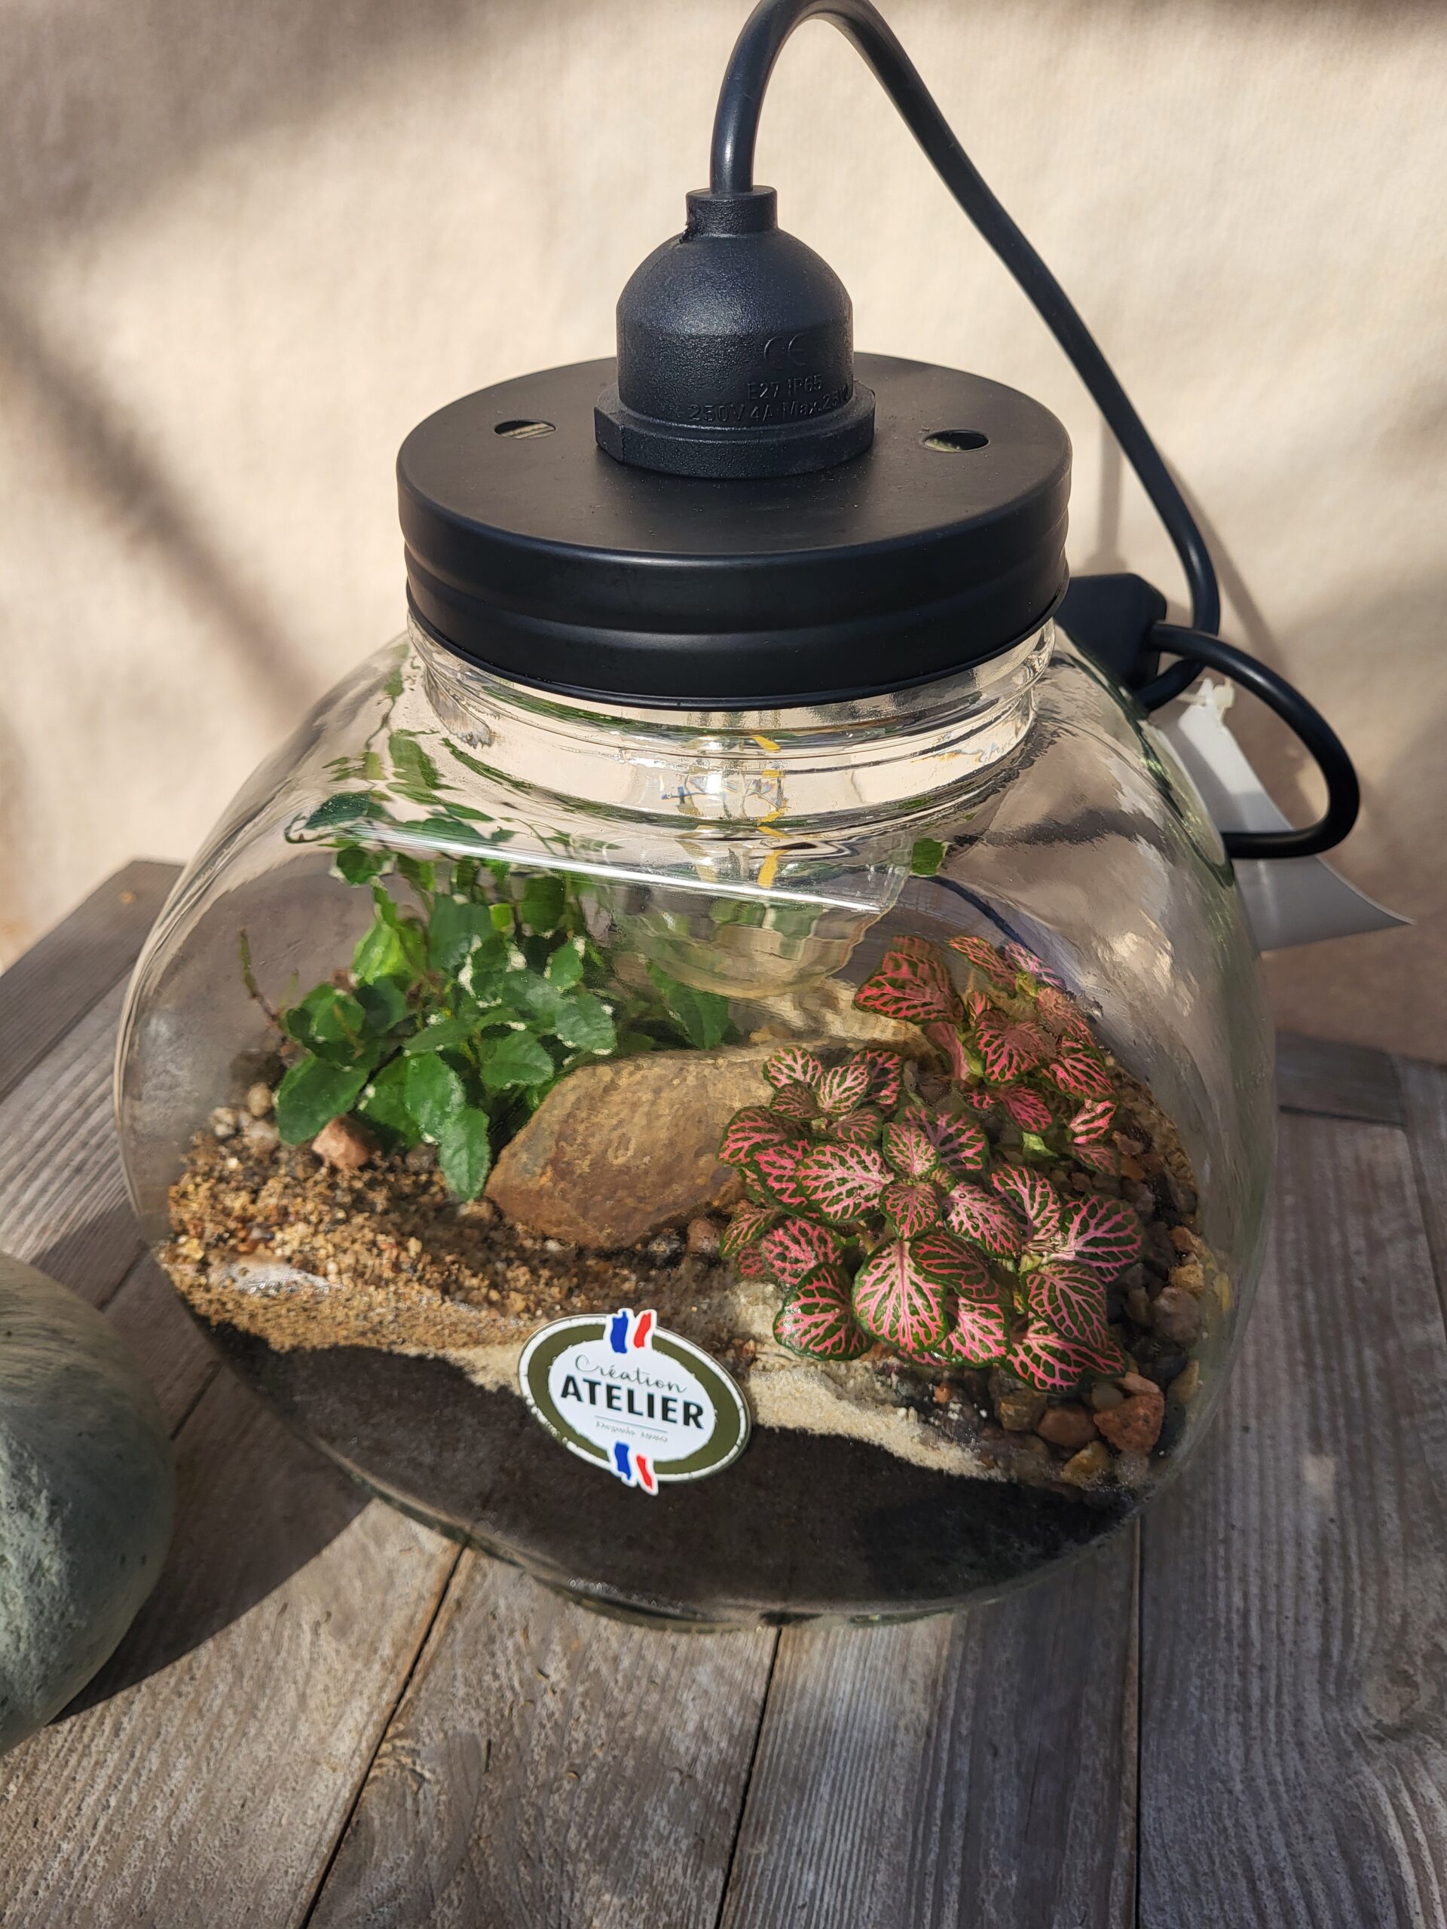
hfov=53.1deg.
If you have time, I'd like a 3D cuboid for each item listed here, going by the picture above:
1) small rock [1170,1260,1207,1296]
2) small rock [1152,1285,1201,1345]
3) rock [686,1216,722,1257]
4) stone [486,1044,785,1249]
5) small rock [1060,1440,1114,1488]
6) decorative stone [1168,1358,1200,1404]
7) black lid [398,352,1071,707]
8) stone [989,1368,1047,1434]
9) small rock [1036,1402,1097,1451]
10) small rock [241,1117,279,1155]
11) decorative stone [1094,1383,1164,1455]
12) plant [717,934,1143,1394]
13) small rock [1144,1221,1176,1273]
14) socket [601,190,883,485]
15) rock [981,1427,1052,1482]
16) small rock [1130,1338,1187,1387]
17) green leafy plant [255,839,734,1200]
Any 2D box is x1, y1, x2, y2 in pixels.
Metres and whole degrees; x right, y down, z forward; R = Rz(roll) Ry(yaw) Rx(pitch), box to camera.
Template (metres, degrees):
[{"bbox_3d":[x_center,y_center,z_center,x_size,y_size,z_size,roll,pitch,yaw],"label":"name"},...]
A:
[{"bbox_3d":[0.107,0.072,0.333,0.009,0.008,0.009,1,36,0],"label":"small rock"},{"bbox_3d":[0.102,0.079,0.326,0.011,0.011,0.013,1,36,0],"label":"small rock"},{"bbox_3d":[-0.004,0.062,0.329,0.008,0.008,0.009,1,36,0],"label":"rock"},{"bbox_3d":[-0.016,0.035,0.326,0.070,0.037,0.037,-2,36,0],"label":"stone"},{"bbox_3d":[0.072,0.099,0.288,0.011,0.008,0.009,-2,36,0],"label":"small rock"},{"bbox_3d":[0.100,0.091,0.315,0.009,0.009,0.011,1,36,0],"label":"decorative stone"},{"bbox_3d":[0.002,-0.085,0.266,0.120,0.025,0.120,-1,36,1],"label":"black lid"},{"bbox_3d":[0.063,0.094,0.312,0.012,0.011,0.014,1,36,0],"label":"stone"},{"bbox_3d":[0.073,0.098,0.308,0.013,0.010,0.011,1,36,0],"label":"small rock"},{"bbox_3d":[-0.111,0.041,0.347,0.009,0.008,0.008,-2,36,0],"label":"small rock"},{"bbox_3d":[0.080,0.090,0.287,0.013,0.011,0.012,-2,36,0],"label":"decorative stone"},{"bbox_3d":[0.040,0.037,0.314,0.083,0.045,0.096,-2,36,0],"label":"plant"},{"bbox_3d":[0.102,0.066,0.340,0.009,0.010,0.012,1,36,0],"label":"small rock"},{"bbox_3d":[0.002,-0.111,0.252,0.050,0.040,0.050,0,36,0],"label":"socket"},{"bbox_3d":[0.062,0.104,0.307,0.015,0.011,0.012,1,36,0],"label":"rock"},{"bbox_3d":[0.089,0.081,0.295,0.011,0.008,0.010,-2,36,0],"label":"small rock"},{"bbox_3d":[-0.051,0.010,0.334,0.105,0.063,0.066,-2,36,0],"label":"green leafy plant"}]

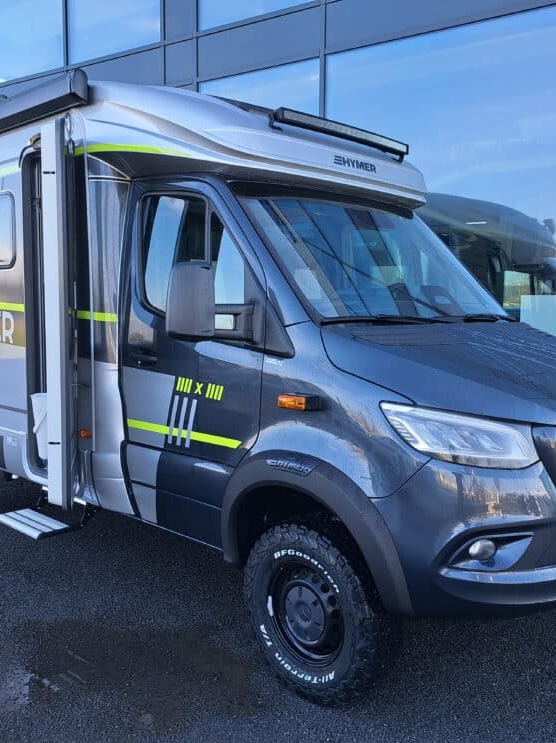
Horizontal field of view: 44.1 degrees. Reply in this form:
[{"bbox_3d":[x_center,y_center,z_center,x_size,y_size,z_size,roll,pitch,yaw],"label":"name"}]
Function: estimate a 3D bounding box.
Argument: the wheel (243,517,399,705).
[{"bbox_3d":[0.184,1.057,3.066,0.780,0.780,0.260,6,7,42],"label":"wheel"}]

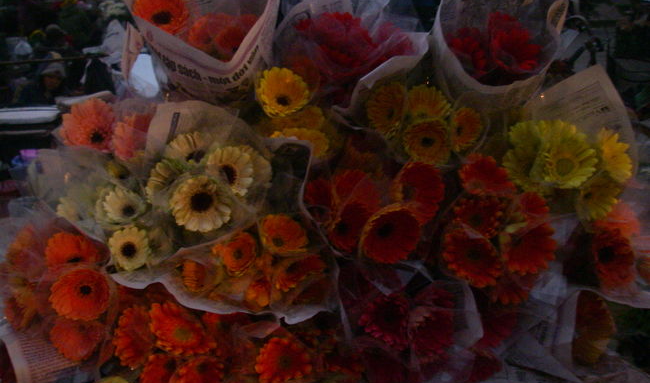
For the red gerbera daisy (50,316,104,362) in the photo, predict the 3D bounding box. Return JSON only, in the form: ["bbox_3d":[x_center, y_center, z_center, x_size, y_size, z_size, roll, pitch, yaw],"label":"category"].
[{"bbox_3d":[-0.396,0.233,1.140,0.089,0.089,0.036,5,25,7],"label":"red gerbera daisy"}]

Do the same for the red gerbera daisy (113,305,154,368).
[{"bbox_3d":[-0.294,0.224,1.100,0.090,0.096,0.040,16,-7,31],"label":"red gerbera daisy"}]

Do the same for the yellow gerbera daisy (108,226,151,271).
[{"bbox_3d":[-0.297,0.087,1.087,0.069,0.069,0.030,-5,-4,-10],"label":"yellow gerbera daisy"}]

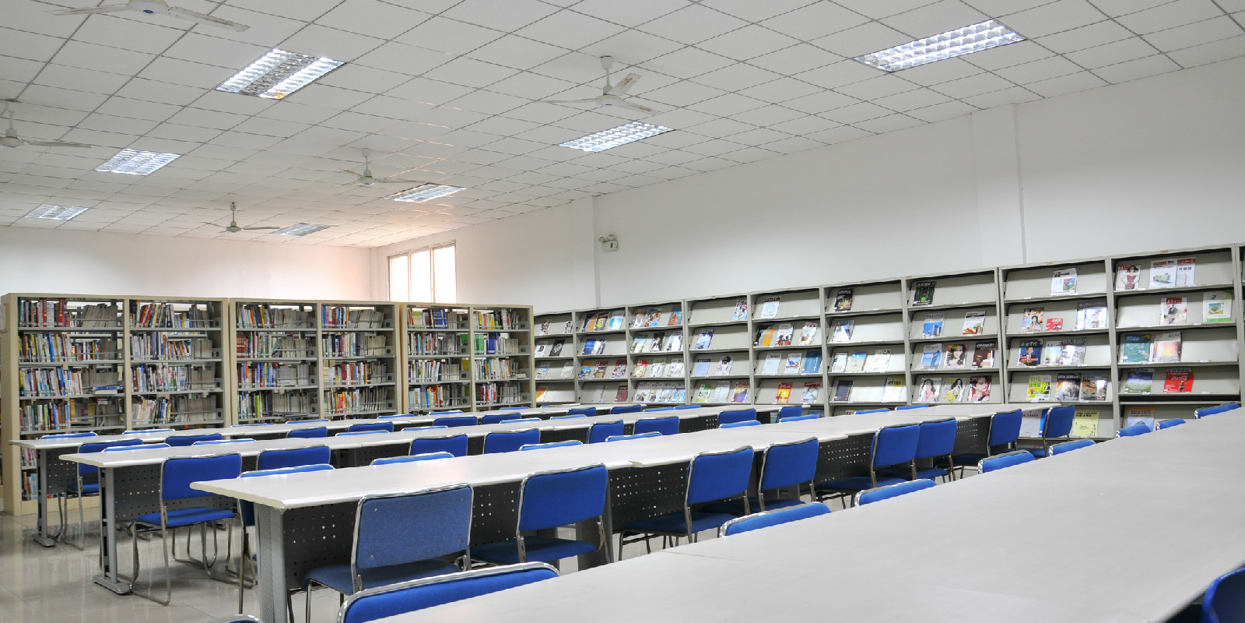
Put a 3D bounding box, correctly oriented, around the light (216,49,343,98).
[{"bbox_3d":[-2.645,-1.835,7.175,0.600,0.080,1.200,1,-5,-44],"label":"light"}]

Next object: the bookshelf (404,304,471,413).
[{"bbox_3d":[-2.394,0.936,11.620,1.000,2.027,0.460,1,-5,-44],"label":"bookshelf"}]

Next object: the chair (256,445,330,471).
[{"bbox_3d":[-2.034,1.180,5.509,0.460,0.790,0.570,1,-5,-43],"label":"chair"}]

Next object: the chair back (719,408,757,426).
[{"bbox_3d":[0.879,1.319,8.672,0.480,0.800,0.570,1,-5,-44],"label":"chair back"}]

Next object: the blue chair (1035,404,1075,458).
[{"bbox_3d":[3.001,1.083,6.871,0.460,0.790,0.570,1,-4,-41],"label":"blue chair"}]

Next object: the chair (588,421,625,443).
[{"bbox_3d":[-0.306,1.222,7.074,0.570,0.790,0.460,-4,-4,34],"label":"chair"}]

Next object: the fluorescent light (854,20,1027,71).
[{"bbox_3d":[2.411,-2.022,7.127,0.590,0.070,1.190,1,-5,-44],"label":"fluorescent light"}]

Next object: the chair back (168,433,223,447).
[{"bbox_3d":[-3.311,1.308,7.080,0.460,0.790,0.570,1,-4,-40],"label":"chair back"}]

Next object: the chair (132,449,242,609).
[{"bbox_3d":[-2.466,1.193,5.294,0.480,0.800,0.570,1,-5,-44],"label":"chair"}]

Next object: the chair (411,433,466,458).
[{"bbox_3d":[-1.391,1.250,6.423,0.480,0.800,0.570,1,-5,-44],"label":"chair"}]

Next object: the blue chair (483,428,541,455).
[{"bbox_3d":[-0.961,1.269,6.873,0.480,0.800,0.570,1,-5,-44],"label":"blue chair"}]

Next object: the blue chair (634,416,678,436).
[{"bbox_3d":[0.146,1.229,7.455,0.460,0.790,0.570,0,-4,-34],"label":"blue chair"}]

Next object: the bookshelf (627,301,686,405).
[{"bbox_3d":[0.576,0.881,11.751,0.330,1.955,1.000,1,-5,-44],"label":"bookshelf"}]

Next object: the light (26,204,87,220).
[{"bbox_3d":[-7.537,-1.333,12.440,0.590,0.070,1.190,1,-5,-44],"label":"light"}]

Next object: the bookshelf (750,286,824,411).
[{"bbox_3d":[1.956,0.777,10.255,0.420,1.980,0.955,1,-5,-44],"label":"bookshelf"}]

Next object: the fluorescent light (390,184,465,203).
[{"bbox_3d":[-2.609,-1.565,12.274,0.590,0.070,1.190,1,-5,-44],"label":"fluorescent light"}]

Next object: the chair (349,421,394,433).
[{"bbox_3d":[-2.303,1.341,8.059,0.570,0.790,0.460,-5,-4,42],"label":"chair"}]

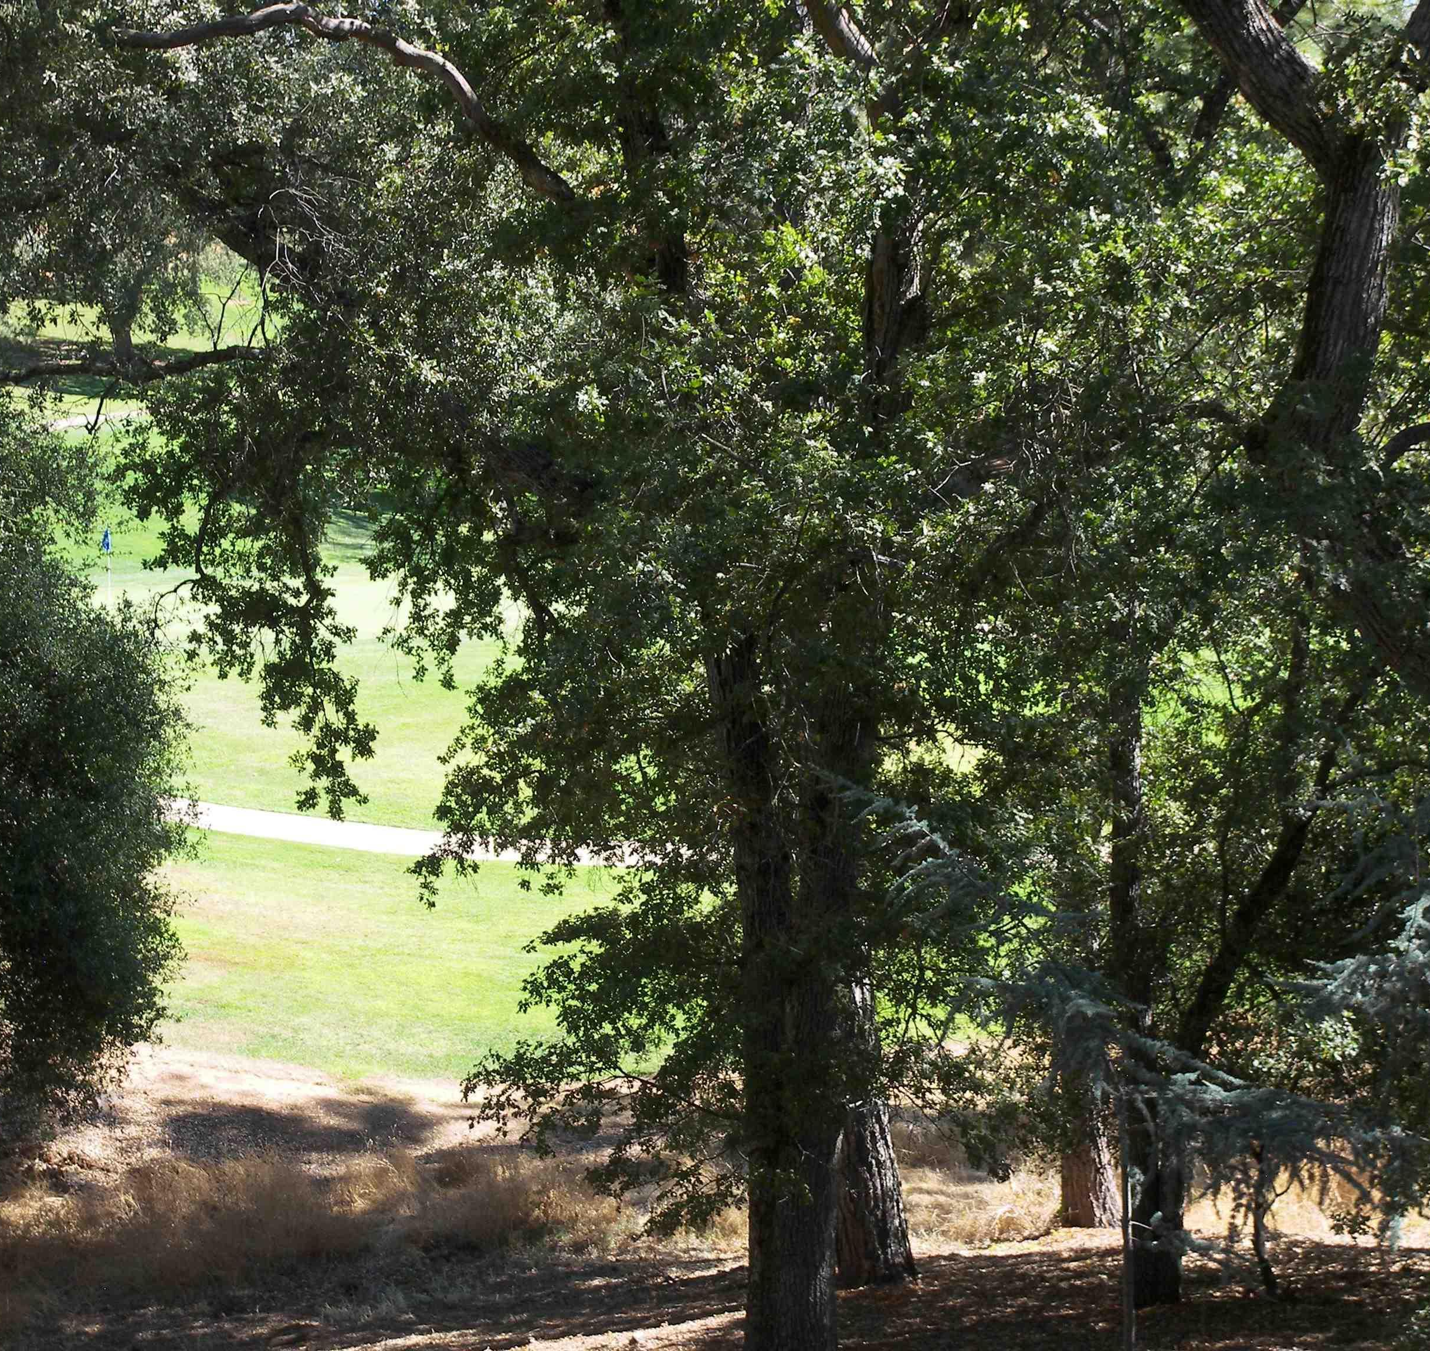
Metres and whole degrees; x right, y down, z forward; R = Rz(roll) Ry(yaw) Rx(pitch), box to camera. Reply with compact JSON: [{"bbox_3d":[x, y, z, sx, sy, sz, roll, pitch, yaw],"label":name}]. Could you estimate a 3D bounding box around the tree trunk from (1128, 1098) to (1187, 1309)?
[{"bbox_3d":[3.106,3.709,25.200,0.410,1.460,0.410,0,6,0],"label":"tree trunk"}]

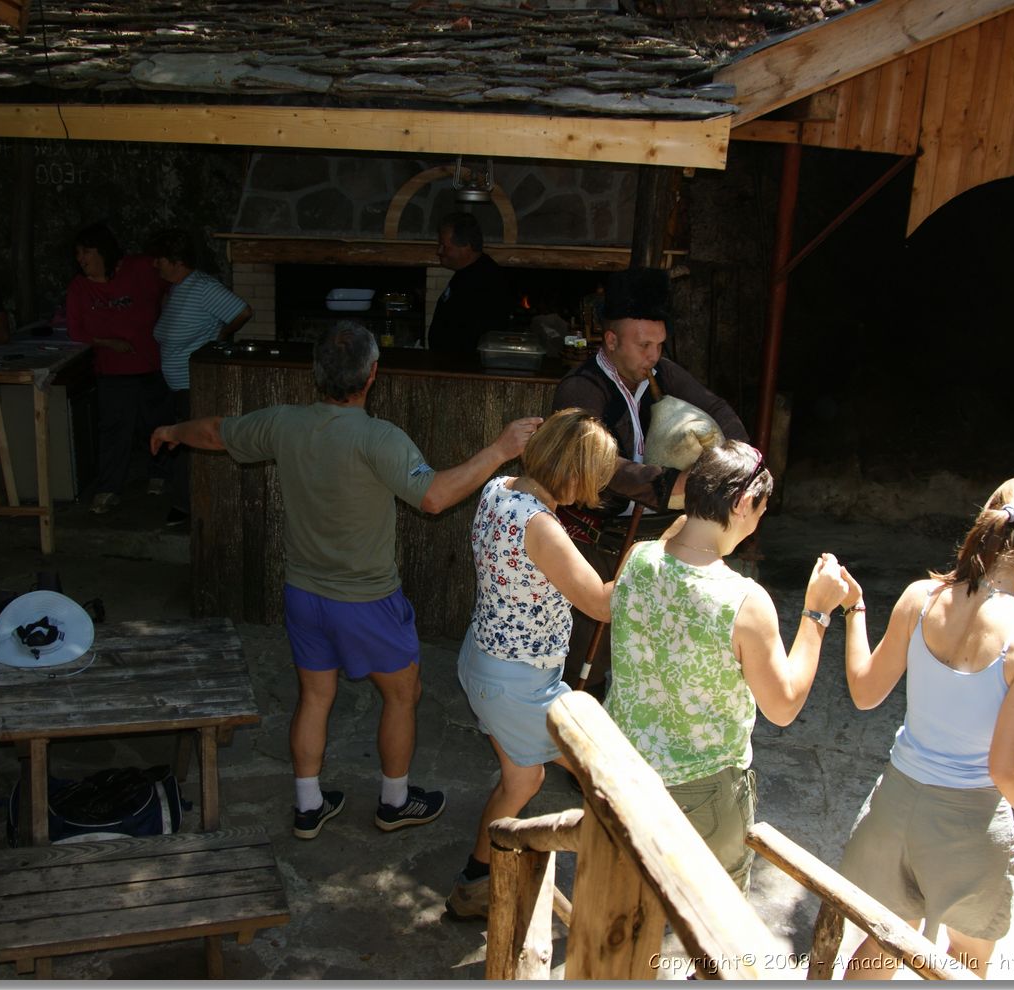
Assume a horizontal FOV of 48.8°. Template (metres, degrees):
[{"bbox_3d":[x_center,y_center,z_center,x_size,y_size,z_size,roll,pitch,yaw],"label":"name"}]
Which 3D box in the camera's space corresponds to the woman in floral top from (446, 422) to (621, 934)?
[{"bbox_3d":[0.070,0.500,3.280,0.450,1.540,0.430,-9,19,-38],"label":"woman in floral top"}]

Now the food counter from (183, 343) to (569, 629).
[{"bbox_3d":[-0.569,-0.009,5.551,1.850,1.270,0.650,5,15,9],"label":"food counter"}]

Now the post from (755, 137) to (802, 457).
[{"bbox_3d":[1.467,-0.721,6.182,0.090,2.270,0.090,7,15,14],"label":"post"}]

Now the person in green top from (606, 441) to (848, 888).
[{"bbox_3d":[0.480,0.640,2.670,0.520,1.580,0.420,9,16,24],"label":"person in green top"}]

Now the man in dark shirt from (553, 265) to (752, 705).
[{"bbox_3d":[0.490,0.100,4.200,0.620,1.860,0.470,-5,17,-27],"label":"man in dark shirt"}]

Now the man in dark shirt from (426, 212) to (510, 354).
[{"bbox_3d":[-0.260,-0.580,5.950,0.380,1.740,0.500,-2,16,-17],"label":"man in dark shirt"}]

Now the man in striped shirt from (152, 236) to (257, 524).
[{"bbox_3d":[-1.730,-0.600,6.200,0.480,1.620,0.540,-4,16,-24],"label":"man in striped shirt"}]

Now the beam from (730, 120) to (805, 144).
[{"bbox_3d":[1.361,-1.913,5.884,0.440,0.110,0.090,-2,16,-17],"label":"beam"}]

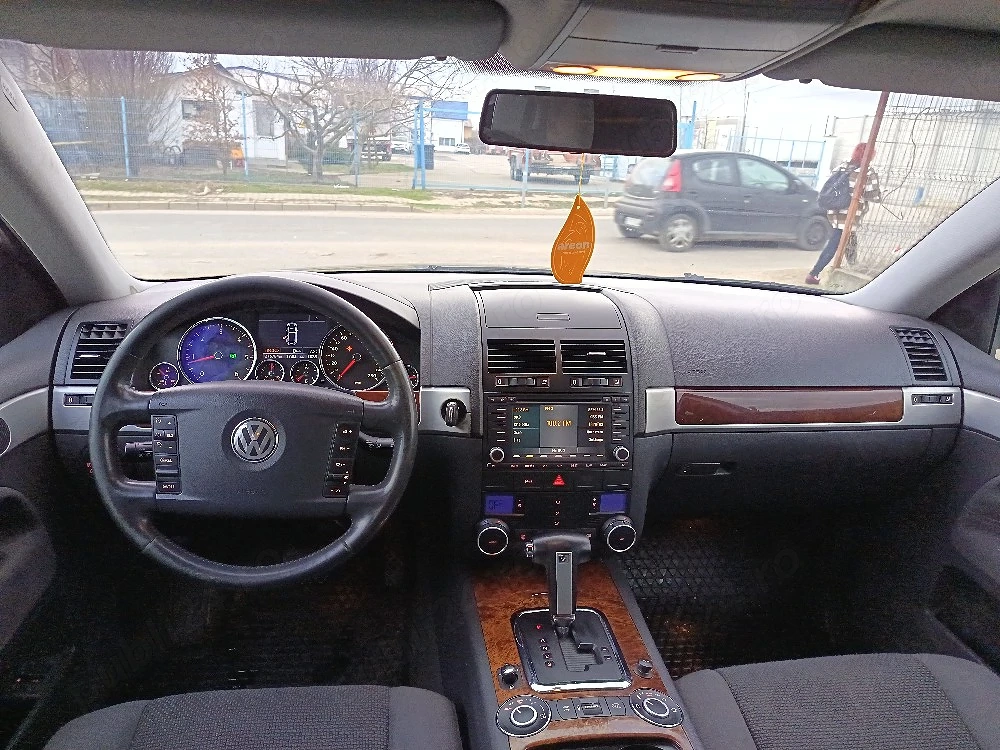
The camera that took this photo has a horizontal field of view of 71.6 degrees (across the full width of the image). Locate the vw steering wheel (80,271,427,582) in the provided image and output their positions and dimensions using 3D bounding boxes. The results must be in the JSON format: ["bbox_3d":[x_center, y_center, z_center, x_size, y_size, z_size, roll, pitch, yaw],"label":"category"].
[{"bbox_3d":[-0.296,0.072,0.880,0.385,0.385,0.100,0,-3,-9],"label":"vw steering wheel"}]

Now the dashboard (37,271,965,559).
[{"bbox_3d":[0.063,0.046,1.243,1.490,0.407,0.505,0,16,-9],"label":"dashboard"}]

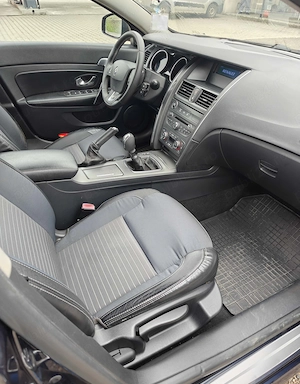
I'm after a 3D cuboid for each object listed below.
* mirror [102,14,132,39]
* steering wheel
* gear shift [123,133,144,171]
[{"bbox_3d":[-0.201,-1.081,1.742,0.110,0.145,0.220,-31,47,-34],"label":"mirror"},{"bbox_3d":[-0.124,-0.613,1.371,0.090,0.375,0.375,5,28,-38],"label":"steering wheel"},{"bbox_3d":[-0.066,-0.190,1.217,0.075,0.180,0.058,-30,45,-14],"label":"gear shift"}]

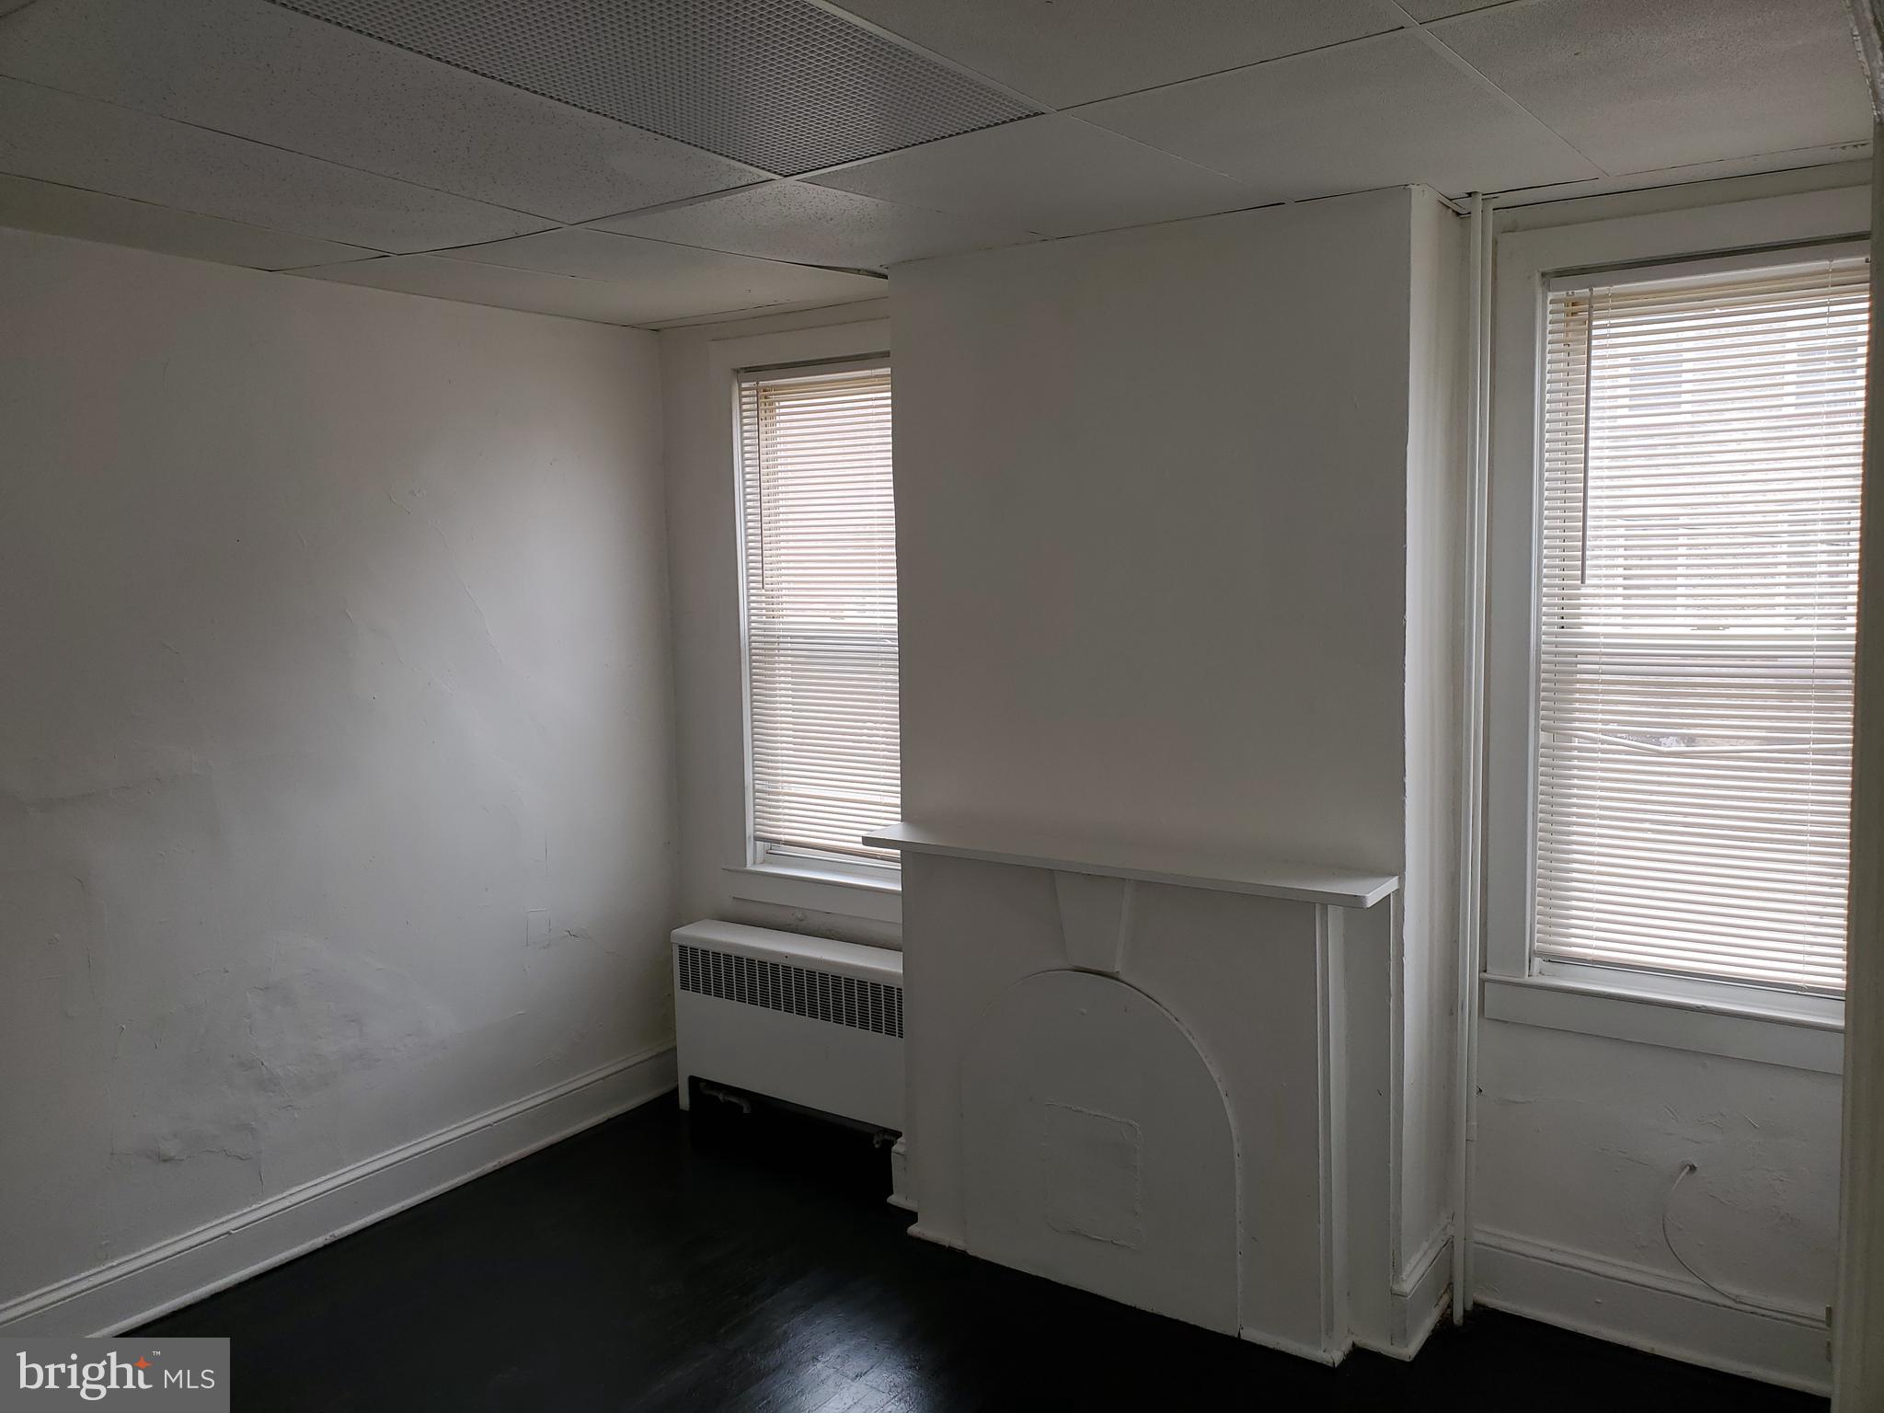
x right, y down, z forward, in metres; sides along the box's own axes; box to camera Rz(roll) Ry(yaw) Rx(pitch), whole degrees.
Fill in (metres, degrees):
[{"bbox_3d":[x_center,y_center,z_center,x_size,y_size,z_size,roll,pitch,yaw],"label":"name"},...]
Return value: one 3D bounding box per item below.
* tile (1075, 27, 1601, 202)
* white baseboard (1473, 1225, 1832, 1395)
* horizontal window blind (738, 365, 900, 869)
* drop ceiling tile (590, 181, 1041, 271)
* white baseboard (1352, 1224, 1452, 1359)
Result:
[{"bbox_3d":[0.788,-1.063,2.659,0.610,0.020,1.130,3,7,38],"label":"tile"},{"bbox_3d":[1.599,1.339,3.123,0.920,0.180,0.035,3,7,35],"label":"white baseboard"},{"bbox_3d":[-0.334,-0.261,4.368,0.680,1.570,0.100,3,7,35],"label":"horizontal window blind"},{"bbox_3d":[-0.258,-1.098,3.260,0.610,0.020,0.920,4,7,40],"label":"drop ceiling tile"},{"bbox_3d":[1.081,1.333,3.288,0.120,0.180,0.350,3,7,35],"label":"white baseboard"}]

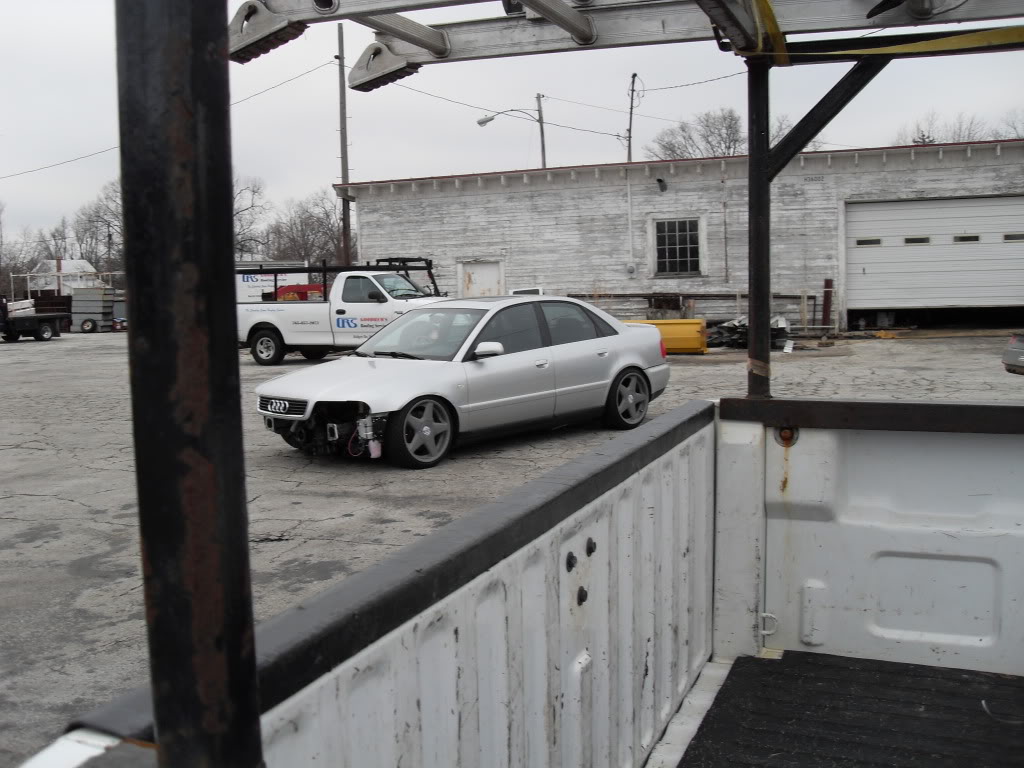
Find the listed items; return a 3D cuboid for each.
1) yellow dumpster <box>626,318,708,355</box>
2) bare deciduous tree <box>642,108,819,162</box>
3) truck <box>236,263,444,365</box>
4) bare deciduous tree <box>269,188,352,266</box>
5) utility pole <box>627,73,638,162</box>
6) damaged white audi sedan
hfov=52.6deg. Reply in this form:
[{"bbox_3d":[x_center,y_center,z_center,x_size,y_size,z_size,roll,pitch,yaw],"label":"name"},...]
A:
[{"bbox_3d":[2.657,-0.976,20.735,2.400,0.690,0.900,0,6,20],"label":"yellow dumpster"},{"bbox_3d":[14.122,-11.698,66.617,11.200,11.800,10.500,-2,6,0],"label":"bare deciduous tree"},{"bbox_3d":[-3.110,-1.474,21.023,5.600,2.000,2.030,0,6,20],"label":"truck"},{"bbox_3d":[-16.223,-11.374,85.492,7.200,9.410,6.600,-2,6,0],"label":"bare deciduous tree"},{"bbox_3d":[6.314,-10.603,55.358,0.400,12.300,0.360,3,6,0],"label":"utility pole"},{"bbox_3d":[-0.290,-0.150,10.000,4.390,1.380,1.750,-7,8,-42],"label":"damaged white audi sedan"}]

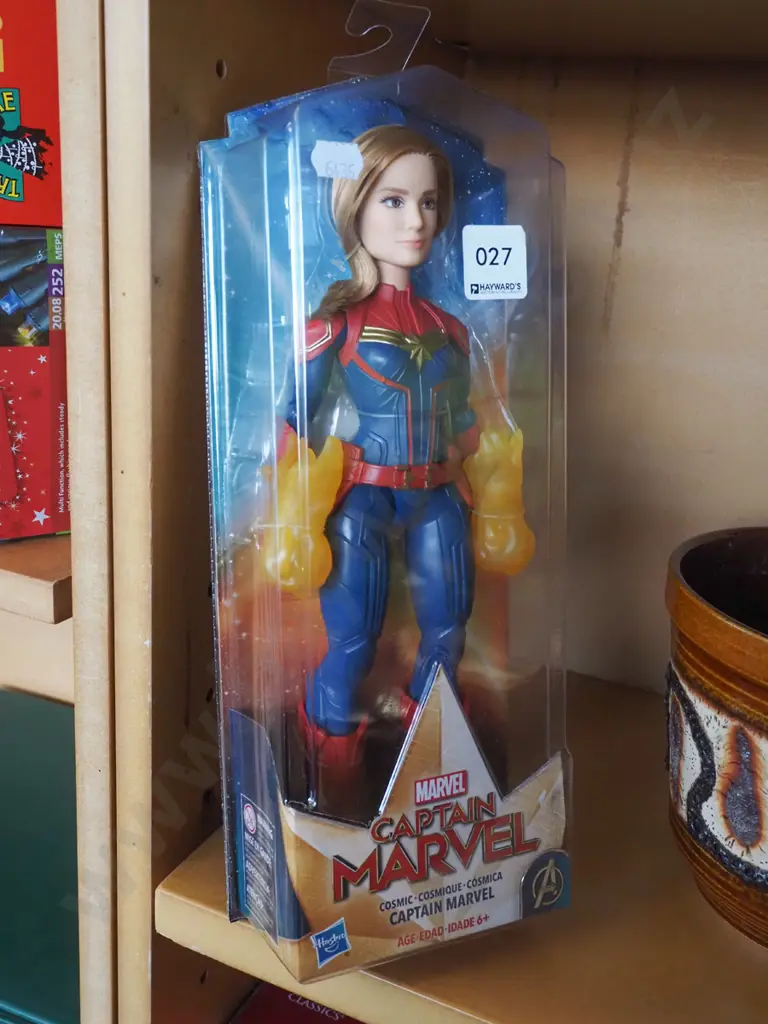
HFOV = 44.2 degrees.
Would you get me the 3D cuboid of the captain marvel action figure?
[{"bbox_3d":[0.005,0.002,0.361,0.112,0.290,0.052,-4,6,-24],"label":"captain marvel action figure"}]

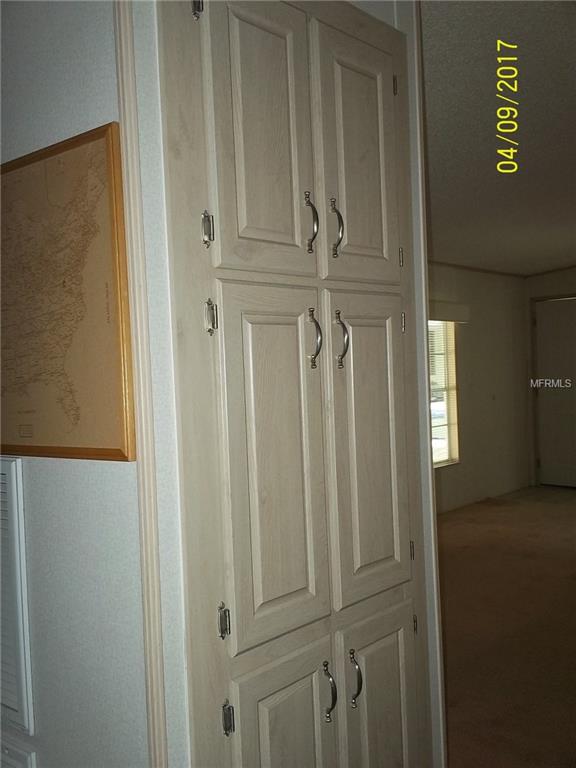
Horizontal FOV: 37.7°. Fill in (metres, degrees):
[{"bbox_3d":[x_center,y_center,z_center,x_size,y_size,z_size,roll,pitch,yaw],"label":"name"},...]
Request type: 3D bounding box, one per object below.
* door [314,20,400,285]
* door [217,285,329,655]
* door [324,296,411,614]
[{"bbox_3d":[0.166,-0.503,1.891,0.024,0.548,0.308,-2,1,38],"label":"door"},{"bbox_3d":[-0.015,0.148,1.636,0.024,0.685,0.297,-2,1,38],"label":"door"},{"bbox_3d":[0.191,0.135,1.902,0.024,0.685,0.308,-2,1,38],"label":"door"}]

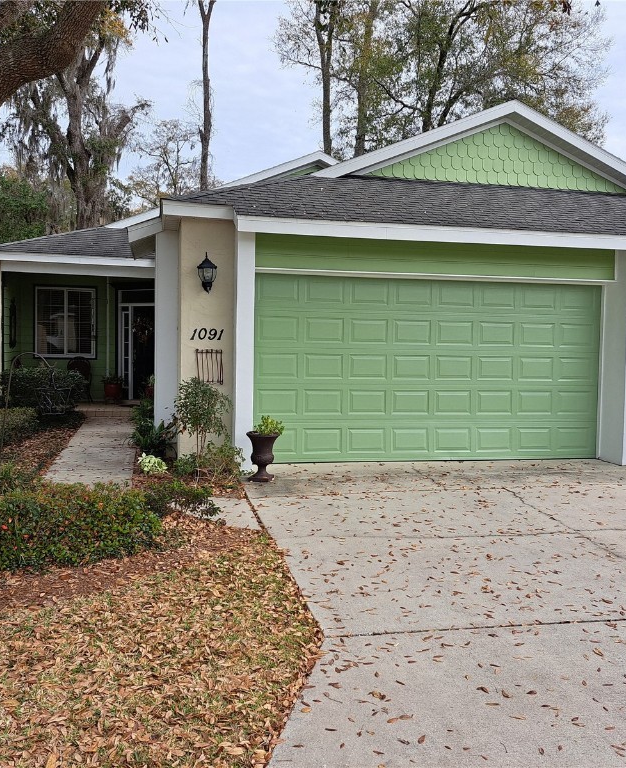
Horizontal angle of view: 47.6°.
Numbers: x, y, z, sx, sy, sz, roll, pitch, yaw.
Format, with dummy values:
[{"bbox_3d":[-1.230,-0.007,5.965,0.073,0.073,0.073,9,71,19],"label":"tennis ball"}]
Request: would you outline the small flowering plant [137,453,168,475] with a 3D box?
[{"bbox_3d":[-1.828,0.898,8.113,0.323,0.220,0.320,0,3,-11],"label":"small flowering plant"}]

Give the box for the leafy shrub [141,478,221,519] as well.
[{"bbox_3d":[-1.191,1.016,6.427,0.703,0.306,0.480,0,3,-11],"label":"leafy shrub"}]

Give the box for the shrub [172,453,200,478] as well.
[{"bbox_3d":[-1.448,0.916,8.070,0.300,0.250,0.280,0,2,-11],"label":"shrub"}]

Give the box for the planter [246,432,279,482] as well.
[{"bbox_3d":[-0.554,0.797,7.838,0.360,0.540,0.360,0,2,-11],"label":"planter"}]

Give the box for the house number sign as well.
[{"bbox_3d":[-1.304,-0.610,8.782,0.416,0.152,0.025,0,3,-11],"label":"house number sign"}]

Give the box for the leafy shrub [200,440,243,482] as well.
[{"bbox_3d":[-1.025,0.842,8.011,0.505,0.411,0.480,0,3,-11],"label":"leafy shrub"}]

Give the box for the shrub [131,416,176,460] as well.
[{"bbox_3d":[-1.982,0.681,8.887,0.562,0.525,0.500,0,3,-11],"label":"shrub"}]

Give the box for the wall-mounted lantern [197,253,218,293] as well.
[{"bbox_3d":[-1.241,-1.299,8.350,0.235,0.485,0.260,0,2,-11],"label":"wall-mounted lantern"}]

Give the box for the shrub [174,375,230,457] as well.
[{"bbox_3d":[-1.241,0.486,7.843,0.580,1.050,0.550,0,2,-11],"label":"shrub"}]

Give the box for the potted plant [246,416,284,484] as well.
[{"bbox_3d":[-0.534,0.717,7.997,0.431,0.739,0.400,0,3,-11],"label":"potted plant"}]

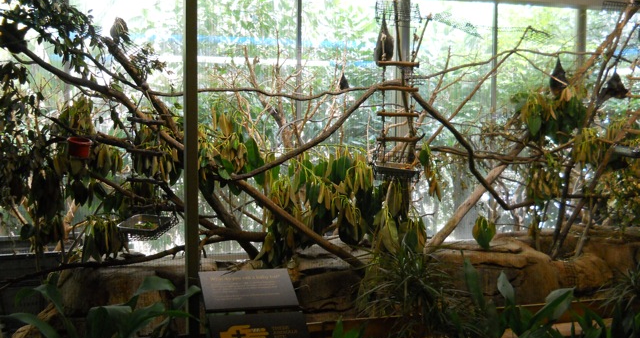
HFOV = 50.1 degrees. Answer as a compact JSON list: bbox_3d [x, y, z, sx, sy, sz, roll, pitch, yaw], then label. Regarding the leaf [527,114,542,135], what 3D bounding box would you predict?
[{"bbox_3d":[1.411,-0.293,4.500,0.100,0.143,0.040,1,3,11],"label":"leaf"}]

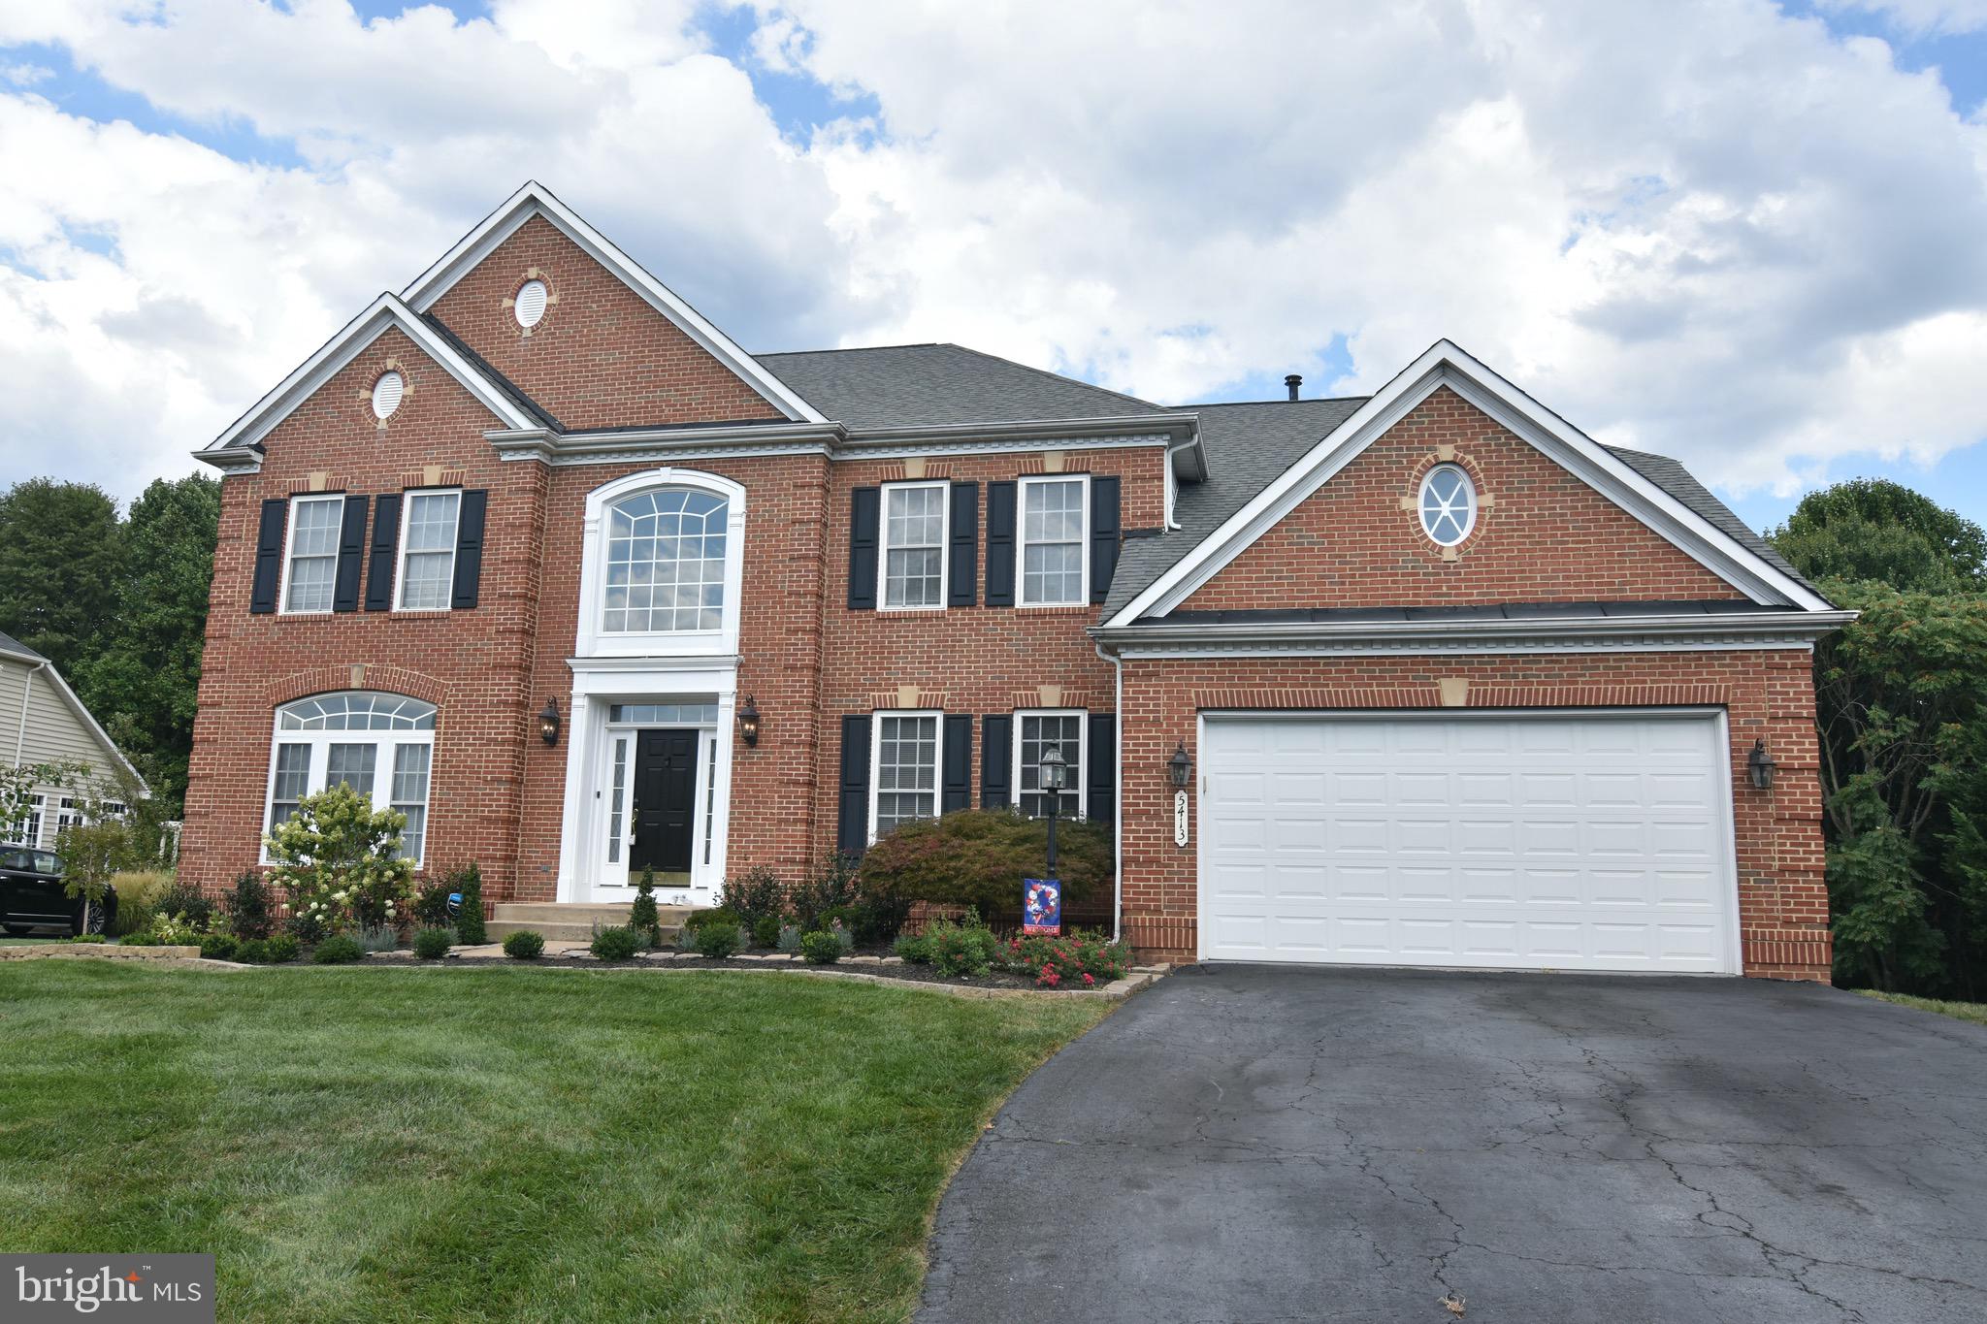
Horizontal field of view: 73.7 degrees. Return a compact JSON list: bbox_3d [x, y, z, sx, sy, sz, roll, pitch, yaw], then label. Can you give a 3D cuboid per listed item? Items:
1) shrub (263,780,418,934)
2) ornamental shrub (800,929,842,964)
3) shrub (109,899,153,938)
[{"bbox_3d":[-7.833,2.401,15.998,1.582,1.854,1.424,-1,-10,11],"label":"shrub"},{"bbox_3d":[-1.705,2.802,13.011,0.389,0.335,0.389,-1,-10,11],"label":"ornamental shrub"},{"bbox_3d":[-10.802,3.216,16.602,0.452,0.486,0.452,-1,-10,11],"label":"shrub"}]

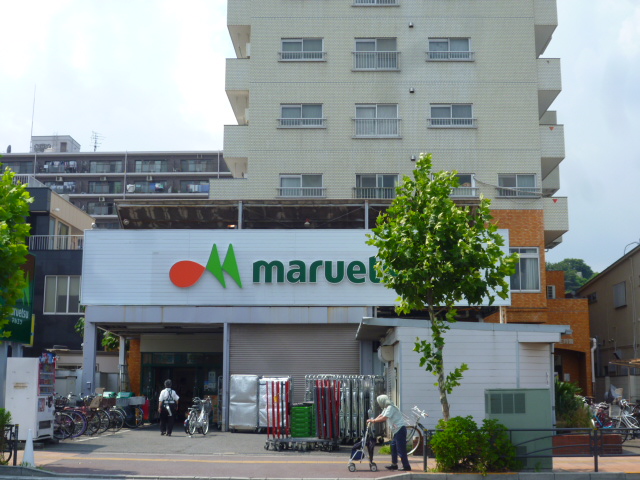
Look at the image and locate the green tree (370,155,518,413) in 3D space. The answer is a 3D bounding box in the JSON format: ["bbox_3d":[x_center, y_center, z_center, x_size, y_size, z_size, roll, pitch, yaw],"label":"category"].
[{"bbox_3d":[2.285,1.243,16.206,2.700,5.920,2.600,0,-9,0],"label":"green tree"}]

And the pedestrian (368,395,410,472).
[{"bbox_3d":[1.251,3.495,15.869,0.800,1.360,0.500,0,-9,-2],"label":"pedestrian"}]

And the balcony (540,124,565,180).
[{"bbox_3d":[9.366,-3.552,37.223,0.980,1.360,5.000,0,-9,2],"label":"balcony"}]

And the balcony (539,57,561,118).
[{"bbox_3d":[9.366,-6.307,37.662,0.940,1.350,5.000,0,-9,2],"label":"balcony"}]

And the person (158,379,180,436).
[{"bbox_3d":[-4.333,4.801,25.021,0.560,1.640,0.400,0,-9,-2],"label":"person"}]

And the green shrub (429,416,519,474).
[{"bbox_3d":[2.803,3.650,15.866,1.580,1.060,1.100,0,-9,0],"label":"green shrub"}]

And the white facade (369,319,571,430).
[{"bbox_3d":[3.368,3.539,21.308,4.770,3.000,3.200,0,-9,2],"label":"white facade"}]

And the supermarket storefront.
[{"bbox_3d":[-0.681,3.086,29.076,13.470,6.320,4.000,0,-9,2],"label":"supermarket storefront"}]

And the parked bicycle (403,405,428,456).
[{"bbox_3d":[2.431,4.172,19.116,1.720,1.050,0.560,2,-9,-12],"label":"parked bicycle"}]

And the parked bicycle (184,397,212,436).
[{"bbox_3d":[-3.526,5.186,25.644,0.570,1.080,1.720,-2,-9,12],"label":"parked bicycle"}]

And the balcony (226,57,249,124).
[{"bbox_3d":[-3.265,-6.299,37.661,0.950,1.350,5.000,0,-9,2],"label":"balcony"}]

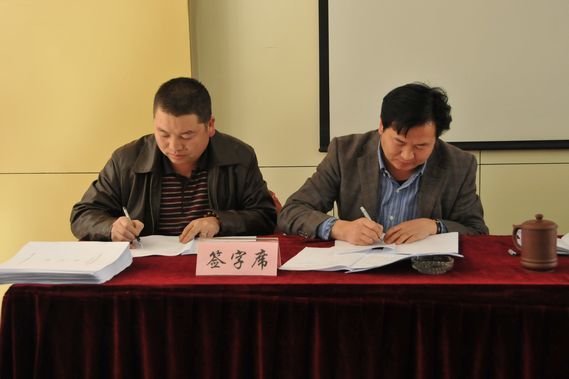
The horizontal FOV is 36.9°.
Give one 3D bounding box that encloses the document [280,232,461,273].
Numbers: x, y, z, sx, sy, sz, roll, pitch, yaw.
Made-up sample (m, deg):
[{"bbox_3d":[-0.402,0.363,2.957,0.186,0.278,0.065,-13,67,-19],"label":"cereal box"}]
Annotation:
[{"bbox_3d":[0.205,0.146,2.053,0.425,0.036,0.330,-1,7,0],"label":"document"}]

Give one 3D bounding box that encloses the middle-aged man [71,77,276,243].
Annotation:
[{"bbox_3d":[-0.317,0.267,2.560,0.600,1.187,0.750,0,7,5],"label":"middle-aged man"}]

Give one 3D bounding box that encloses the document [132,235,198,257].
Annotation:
[{"bbox_3d":[-0.313,0.149,2.163,0.210,0.016,0.270,-1,7,0],"label":"document"}]

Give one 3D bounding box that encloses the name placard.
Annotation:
[{"bbox_3d":[-0.102,0.147,1.909,0.177,0.075,0.085,-1,7,0],"label":"name placard"}]

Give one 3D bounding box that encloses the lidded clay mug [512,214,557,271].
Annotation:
[{"bbox_3d":[0.570,0.116,1.935,0.100,0.118,0.083,-1,7,0],"label":"lidded clay mug"}]

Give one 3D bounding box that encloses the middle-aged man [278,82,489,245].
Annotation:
[{"bbox_3d":[0.287,0.270,2.561,0.600,1.165,0.750,0,7,5],"label":"middle-aged man"}]

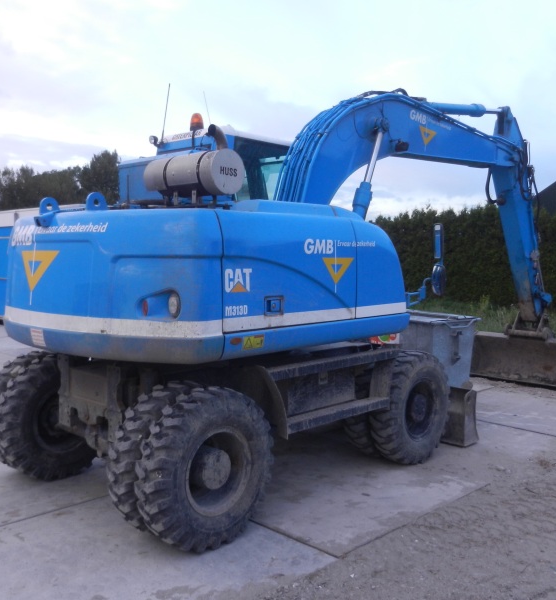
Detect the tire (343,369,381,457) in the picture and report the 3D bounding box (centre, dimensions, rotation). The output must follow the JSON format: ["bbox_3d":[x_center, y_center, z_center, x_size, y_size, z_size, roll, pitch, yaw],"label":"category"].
[{"bbox_3d":[1.027,0.994,6.503,0.275,1.050,1.050,5,6,43],"label":"tire"}]

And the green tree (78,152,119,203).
[{"bbox_3d":[-14.151,-7.242,55.358,4.200,10.080,4.200,0,4,-14],"label":"green tree"}]

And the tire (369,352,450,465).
[{"bbox_3d":[1.250,1.012,6.298,0.275,1.050,1.050,5,6,43],"label":"tire"}]

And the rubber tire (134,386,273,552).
[{"bbox_3d":[-0.459,1.117,4.451,0.275,1.050,1.050,5,6,43],"label":"rubber tire"}]

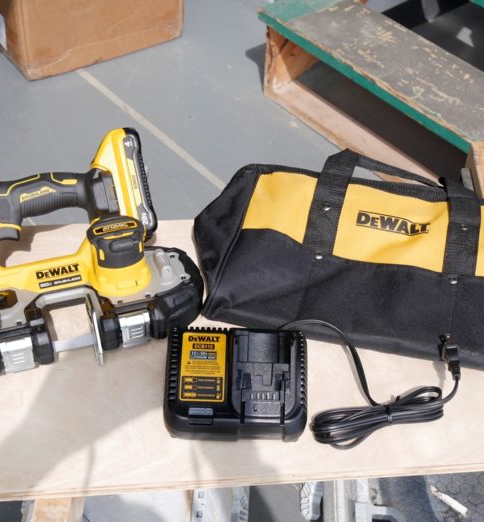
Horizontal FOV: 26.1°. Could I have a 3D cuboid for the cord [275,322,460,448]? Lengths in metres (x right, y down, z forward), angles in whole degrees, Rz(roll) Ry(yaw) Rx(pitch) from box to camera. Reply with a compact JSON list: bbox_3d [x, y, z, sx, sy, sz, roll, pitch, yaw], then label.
[{"bbox_3d":[0.155,0.138,1.231,0.217,0.040,0.166,1,47,-1],"label":"cord"}]

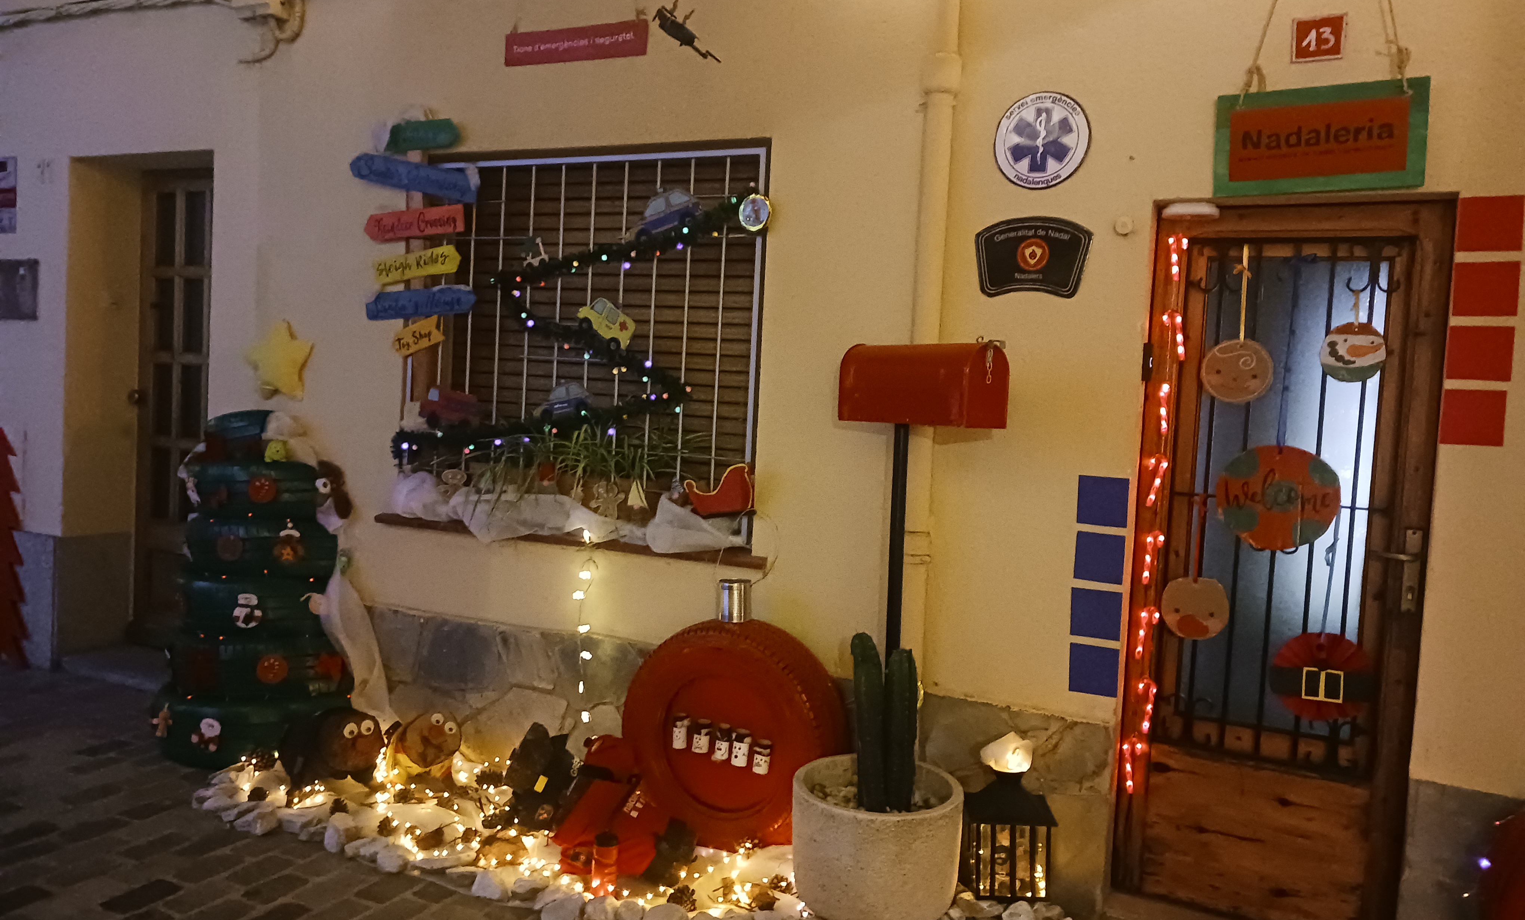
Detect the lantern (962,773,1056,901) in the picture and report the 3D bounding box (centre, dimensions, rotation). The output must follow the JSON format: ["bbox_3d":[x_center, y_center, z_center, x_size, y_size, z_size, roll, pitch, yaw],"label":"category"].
[{"bbox_3d":[0.700,1.052,3.395,0.245,0.332,0.235,2,4,-2],"label":"lantern"}]

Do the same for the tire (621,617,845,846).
[{"bbox_3d":[-0.096,0.842,3.670,0.663,0.663,0.206,4,2,27],"label":"tire"}]

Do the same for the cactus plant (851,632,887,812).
[{"bbox_3d":[0.292,0.717,3.254,0.090,0.494,0.090,-2,3,6],"label":"cactus plant"}]

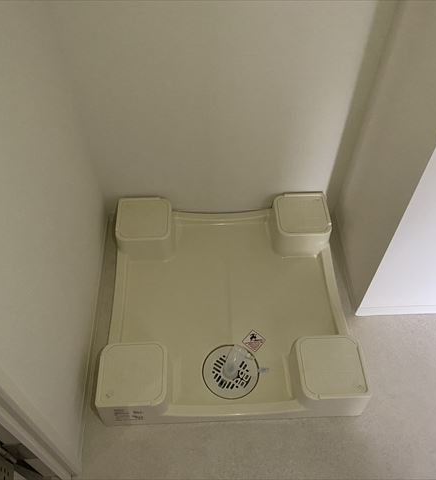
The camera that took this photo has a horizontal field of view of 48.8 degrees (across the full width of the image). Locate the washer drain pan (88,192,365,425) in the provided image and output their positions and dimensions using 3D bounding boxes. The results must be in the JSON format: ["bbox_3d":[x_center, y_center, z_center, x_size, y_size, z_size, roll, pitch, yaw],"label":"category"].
[{"bbox_3d":[0.028,0.158,1.353,0.640,0.135,0.640,-2,53,0],"label":"washer drain pan"}]

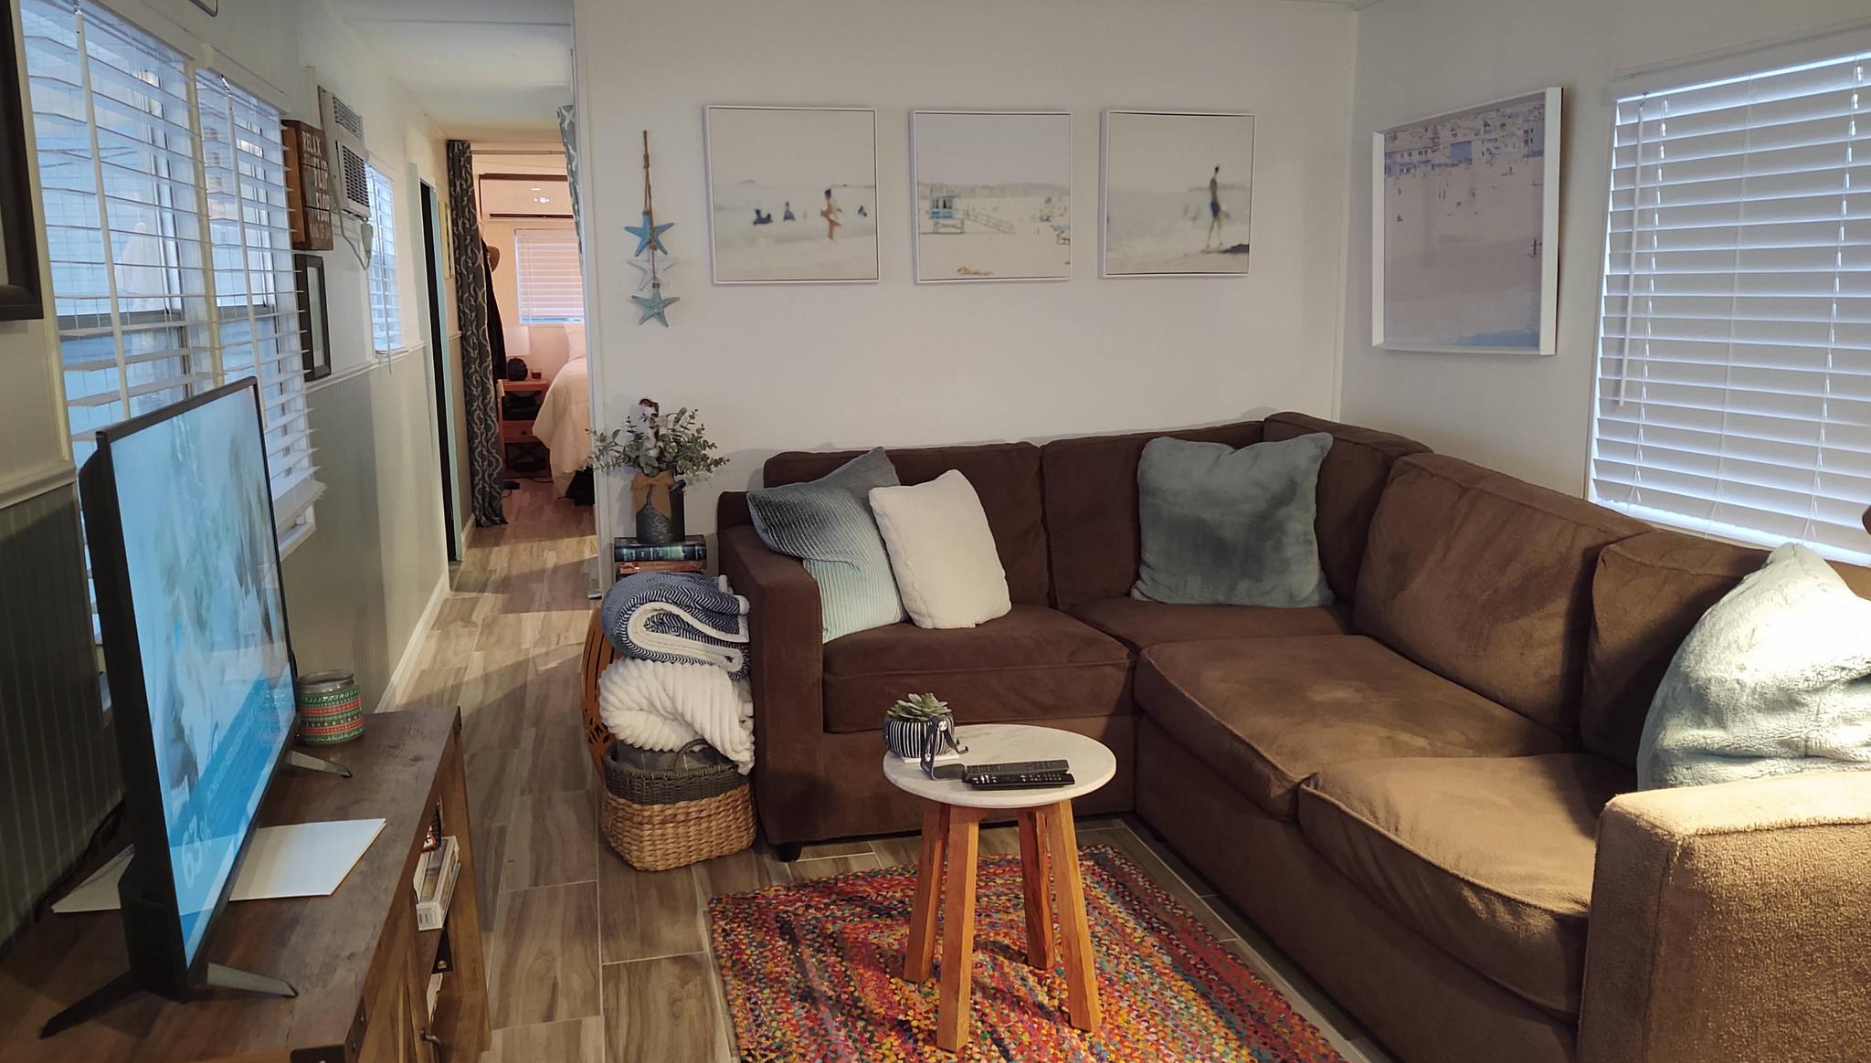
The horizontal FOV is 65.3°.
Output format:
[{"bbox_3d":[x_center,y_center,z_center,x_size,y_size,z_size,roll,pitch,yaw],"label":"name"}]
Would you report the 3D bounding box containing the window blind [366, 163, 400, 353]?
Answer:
[{"bbox_3d":[-1.754,-0.883,4.639,0.055,0.600,0.750,-3,10,-13],"label":"window blind"}]

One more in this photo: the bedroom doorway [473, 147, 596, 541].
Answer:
[{"bbox_3d":[-2.096,-1.021,7.800,0.700,2.020,0.120,-3,10,-13],"label":"bedroom doorway"}]

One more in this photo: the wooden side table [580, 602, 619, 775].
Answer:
[{"bbox_3d":[-0.702,0.420,3.771,0.410,0.500,0.410,-3,10,-13],"label":"wooden side table"}]

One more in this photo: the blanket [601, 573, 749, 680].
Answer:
[{"bbox_3d":[-0.603,0.208,3.365,0.333,0.202,0.302,-3,10,-13],"label":"blanket"}]

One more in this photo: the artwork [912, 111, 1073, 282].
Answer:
[{"bbox_3d":[0.160,-0.910,3.952,0.450,0.460,0.035,-3,10,-13],"label":"artwork"}]

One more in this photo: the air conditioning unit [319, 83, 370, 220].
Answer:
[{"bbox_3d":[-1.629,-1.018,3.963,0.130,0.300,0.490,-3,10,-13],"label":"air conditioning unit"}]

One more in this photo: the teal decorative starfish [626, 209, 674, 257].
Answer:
[{"bbox_3d":[-0.795,-0.829,4.071,0.141,0.131,0.020,-3,10,-13],"label":"teal decorative starfish"}]

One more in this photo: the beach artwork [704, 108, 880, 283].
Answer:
[{"bbox_3d":[-0.400,-0.950,4.143,0.478,0.487,0.030,-3,10,-13],"label":"beach artwork"}]

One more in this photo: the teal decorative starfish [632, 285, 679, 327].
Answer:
[{"bbox_3d":[-0.729,-0.590,3.810,0.125,0.107,0.022,-3,10,-13],"label":"teal decorative starfish"}]

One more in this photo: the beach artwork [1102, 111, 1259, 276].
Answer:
[{"bbox_3d":[0.735,-1.012,4.406,0.477,0.484,0.030,-3,10,-13],"label":"beach artwork"}]

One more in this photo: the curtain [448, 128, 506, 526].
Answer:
[{"bbox_3d":[-2.454,-1.038,7.826,0.192,2.066,0.131,-3,10,-13],"label":"curtain"}]

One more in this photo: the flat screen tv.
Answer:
[{"bbox_3d":[-0.823,0.130,1.646,0.200,0.555,0.885,-4,10,-17],"label":"flat screen tv"}]

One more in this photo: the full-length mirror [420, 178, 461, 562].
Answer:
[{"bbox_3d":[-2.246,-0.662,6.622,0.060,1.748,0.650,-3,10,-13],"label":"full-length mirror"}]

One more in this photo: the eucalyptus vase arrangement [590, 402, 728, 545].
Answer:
[{"bbox_3d":[-0.720,-0.158,3.822,0.363,0.383,0.302,-3,10,-13],"label":"eucalyptus vase arrangement"}]

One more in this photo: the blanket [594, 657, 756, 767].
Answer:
[{"bbox_3d":[-0.602,0.423,3.366,0.345,0.230,0.290,-3,10,-13],"label":"blanket"}]

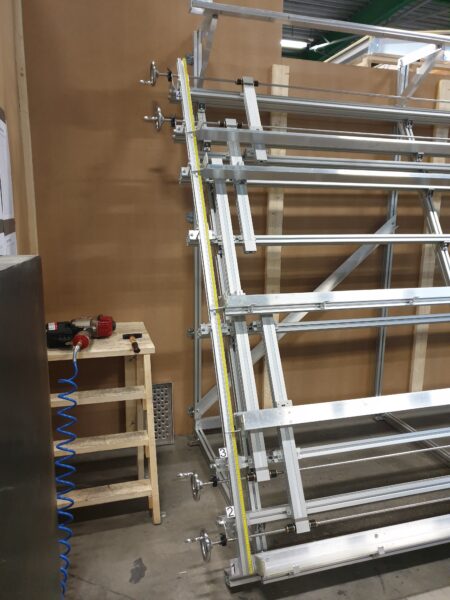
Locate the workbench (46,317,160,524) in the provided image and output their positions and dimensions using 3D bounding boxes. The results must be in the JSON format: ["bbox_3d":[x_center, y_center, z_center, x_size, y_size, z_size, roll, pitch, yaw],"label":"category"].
[{"bbox_3d":[-0.624,0.621,2.285,0.520,0.865,0.550,-2,11,-16],"label":"workbench"}]

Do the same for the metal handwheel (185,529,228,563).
[{"bbox_3d":[-0.076,1.061,1.949,0.168,0.129,0.129,-2,10,-15],"label":"metal handwheel"}]

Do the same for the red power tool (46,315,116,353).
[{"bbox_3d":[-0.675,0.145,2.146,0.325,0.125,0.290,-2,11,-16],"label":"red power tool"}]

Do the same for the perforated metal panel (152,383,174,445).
[{"bbox_3d":[-0.464,0.799,3.133,0.222,0.435,0.030,-2,2,-16],"label":"perforated metal panel"}]

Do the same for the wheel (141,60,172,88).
[{"bbox_3d":[-0.361,-1.190,2.377,0.165,0.118,0.115,-2,11,-16],"label":"wheel"}]

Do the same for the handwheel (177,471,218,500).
[{"bbox_3d":[-0.120,0.836,2.035,0.170,0.129,0.129,-2,10,-15],"label":"handwheel"}]

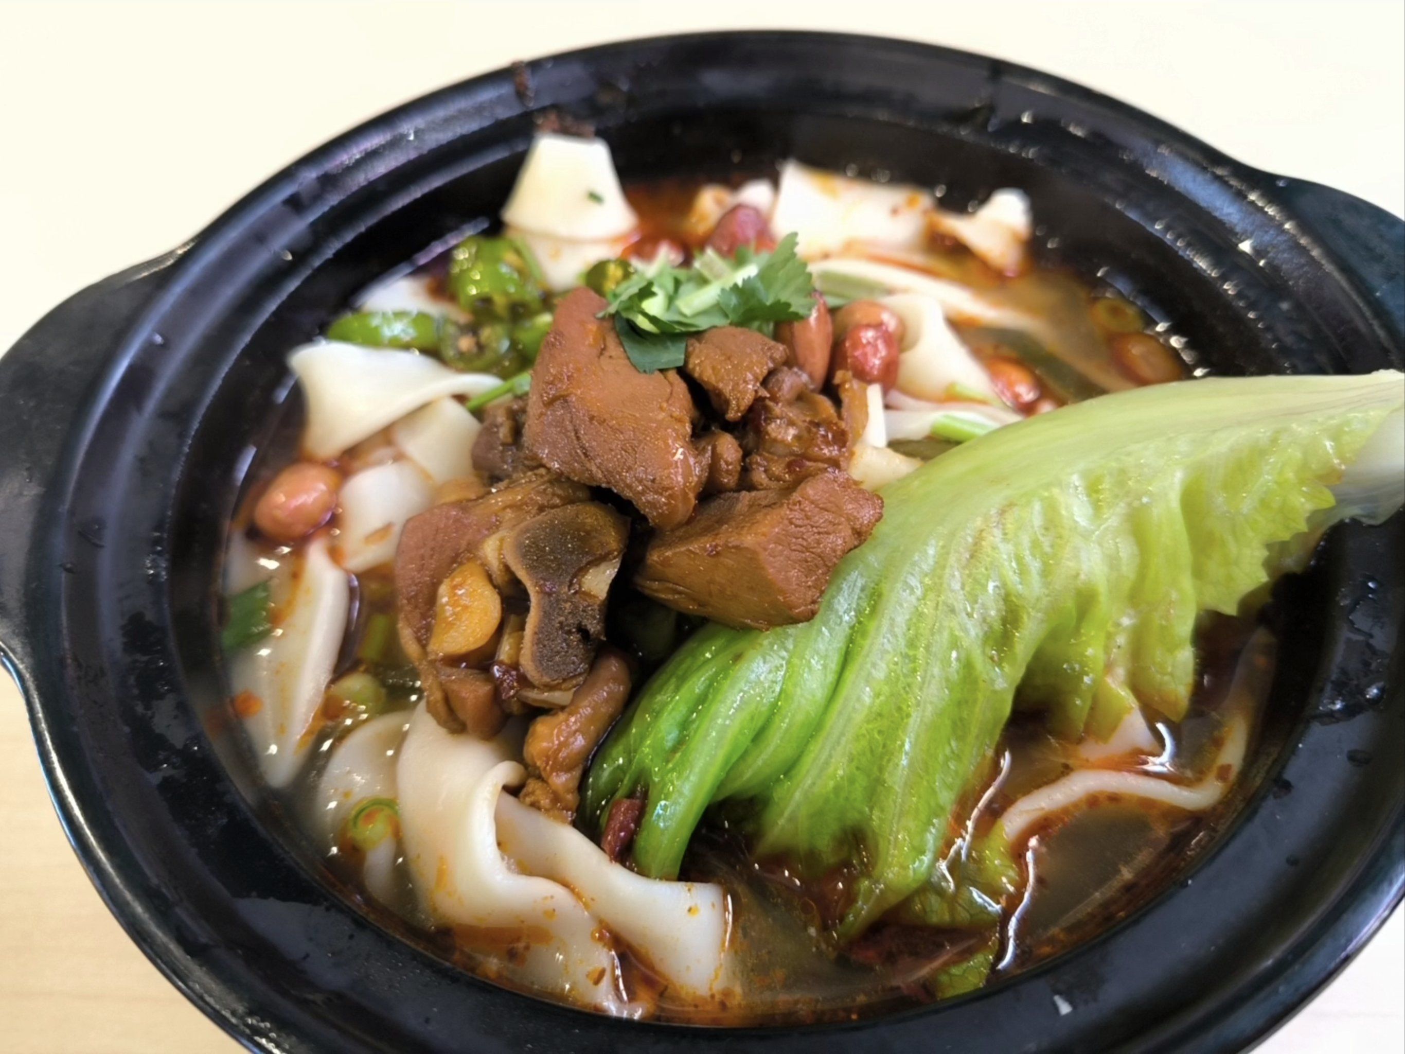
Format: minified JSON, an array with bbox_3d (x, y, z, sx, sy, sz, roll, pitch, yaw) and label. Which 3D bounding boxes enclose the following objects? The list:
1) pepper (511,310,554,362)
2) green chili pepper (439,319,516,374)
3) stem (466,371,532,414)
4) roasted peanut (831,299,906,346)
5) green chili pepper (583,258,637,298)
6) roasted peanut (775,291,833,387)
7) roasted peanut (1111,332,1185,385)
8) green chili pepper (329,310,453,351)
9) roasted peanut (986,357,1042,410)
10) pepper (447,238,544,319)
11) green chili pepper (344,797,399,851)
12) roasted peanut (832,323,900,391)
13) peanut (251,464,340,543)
[{"bbox_3d":[-0.035,-0.040,0.194,0.015,0.010,0.012,7,55,8],"label":"pepper"},{"bbox_3d":[-0.046,-0.037,0.192,0.015,0.006,0.013,-8,55,-3],"label":"green chili pepper"},{"bbox_3d":[-0.040,-0.027,0.186,0.019,0.003,0.003,-34,59,-19],"label":"stem"},{"bbox_3d":[0.034,-0.041,0.191,0.016,0.011,0.011,-4,54,1],"label":"roasted peanut"},{"bbox_3d":[-0.020,-0.054,0.205,0.011,0.009,0.011,-5,54,1],"label":"green chili pepper"},{"bbox_3d":[0.020,-0.036,0.181,0.011,0.018,0.010,3,22,6],"label":"roasted peanut"},{"bbox_3d":[0.088,-0.033,0.185,0.010,0.009,0.016,-32,59,-18],"label":"roasted peanut"},{"bbox_3d":[-0.066,-0.041,0.196,0.026,0.009,0.011,2,55,5],"label":"green chili pepper"},{"bbox_3d":[0.060,-0.027,0.180,0.009,0.009,0.015,-25,57,-14],"label":"roasted peanut"},{"bbox_3d":[-0.044,-0.053,0.200,0.019,0.013,0.017,-11,55,-5],"label":"pepper"},{"bbox_3d":[-0.049,0.044,0.137,0.008,0.004,0.008,-11,55,-5],"label":"green chili pepper"},{"bbox_3d":[0.032,-0.033,0.181,0.011,0.011,0.015,-2,55,3],"label":"roasted peanut"},{"bbox_3d":[-0.077,-0.005,0.178,0.017,0.011,0.011,-35,60,-20],"label":"peanut"}]

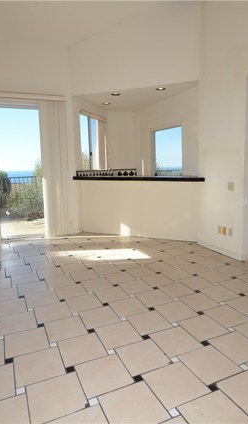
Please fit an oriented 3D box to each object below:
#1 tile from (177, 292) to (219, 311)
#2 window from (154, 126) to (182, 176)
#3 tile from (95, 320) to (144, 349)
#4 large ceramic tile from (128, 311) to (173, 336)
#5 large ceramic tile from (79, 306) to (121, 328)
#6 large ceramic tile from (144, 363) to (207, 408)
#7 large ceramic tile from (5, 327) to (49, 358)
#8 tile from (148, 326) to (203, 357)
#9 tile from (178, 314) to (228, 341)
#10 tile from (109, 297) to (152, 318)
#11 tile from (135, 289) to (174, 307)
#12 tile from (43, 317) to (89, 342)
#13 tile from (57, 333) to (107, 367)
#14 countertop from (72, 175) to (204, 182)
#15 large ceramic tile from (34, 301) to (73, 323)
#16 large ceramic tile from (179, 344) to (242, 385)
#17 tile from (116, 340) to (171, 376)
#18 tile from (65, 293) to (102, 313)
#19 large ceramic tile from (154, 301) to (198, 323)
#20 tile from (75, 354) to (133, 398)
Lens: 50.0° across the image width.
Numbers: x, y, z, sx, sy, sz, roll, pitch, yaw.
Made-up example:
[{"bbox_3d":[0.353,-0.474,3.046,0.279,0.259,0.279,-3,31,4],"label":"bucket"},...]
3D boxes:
[{"bbox_3d":[0.706,0.851,2.533,0.290,0.010,0.290,-5,9,-26],"label":"tile"},{"bbox_3d":[0.875,-1.153,5.200,0.080,0.920,0.930,-5,9,-26],"label":"window"},{"bbox_3d":[-0.047,0.947,2.057,0.297,0.010,0.297,-4,9,-25],"label":"tile"},{"bbox_3d":[0.209,0.922,2.225,0.297,0.010,0.297,-4,9,-25],"label":"large ceramic tile"},{"bbox_3d":[-0.216,0.913,2.311,0.297,0.010,0.297,-4,9,-25],"label":"large ceramic tile"},{"bbox_3d":[0.297,1.007,1.561,0.289,0.010,0.289,-4,9,-23],"label":"large ceramic tile"},{"bbox_3d":[-0.724,0.964,1.976,0.297,0.010,0.297,-4,9,-25],"label":"large ceramic tile"},{"bbox_3d":[0.379,0.956,1.973,0.297,0.010,0.297,-4,9,-25],"label":"tile"},{"bbox_3d":[0.647,0.940,2.175,0.298,0.010,0.298,-4,9,-24],"label":"tile"},{"bbox_3d":[0.039,0.887,2.482,0.297,0.010,0.297,-4,9,-25],"label":"tile"},{"bbox_3d":[0.301,0.872,2.682,0.298,0.010,0.298,-4,9,-24],"label":"tile"},{"bbox_3d":[-0.478,0.952,2.172,0.298,0.010,0.298,-4,9,-24],"label":"tile"},{"bbox_3d":[-0.294,0.965,1.881,0.289,0.010,0.289,-4,9,-23],"label":"tile"},{"bbox_3d":[0.232,-0.616,4.979,2.500,0.060,0.450,3,10,24],"label":"countertop"},{"bbox_3d":[-0.643,0.904,2.396,0.297,0.010,0.297,-4,9,-25],"label":"large ceramic tile"},{"bbox_3d":[0.546,0.972,1.706,0.290,0.010,0.290,-5,9,-26],"label":"large ceramic tile"},{"bbox_3d":[0.127,0.964,1.788,0.290,0.010,0.290,-5,9,-26],"label":"tile"},{"bbox_3d":[-0.396,0.891,2.595,0.298,0.010,0.298,-4,9,-24],"label":"tile"},{"bbox_3d":[0.475,0.906,2.429,0.298,0.010,0.298,-4,9,-24],"label":"large ceramic tile"},{"bbox_3d":[-0.127,1.018,1.669,0.298,0.010,0.298,-4,9,-24],"label":"tile"}]

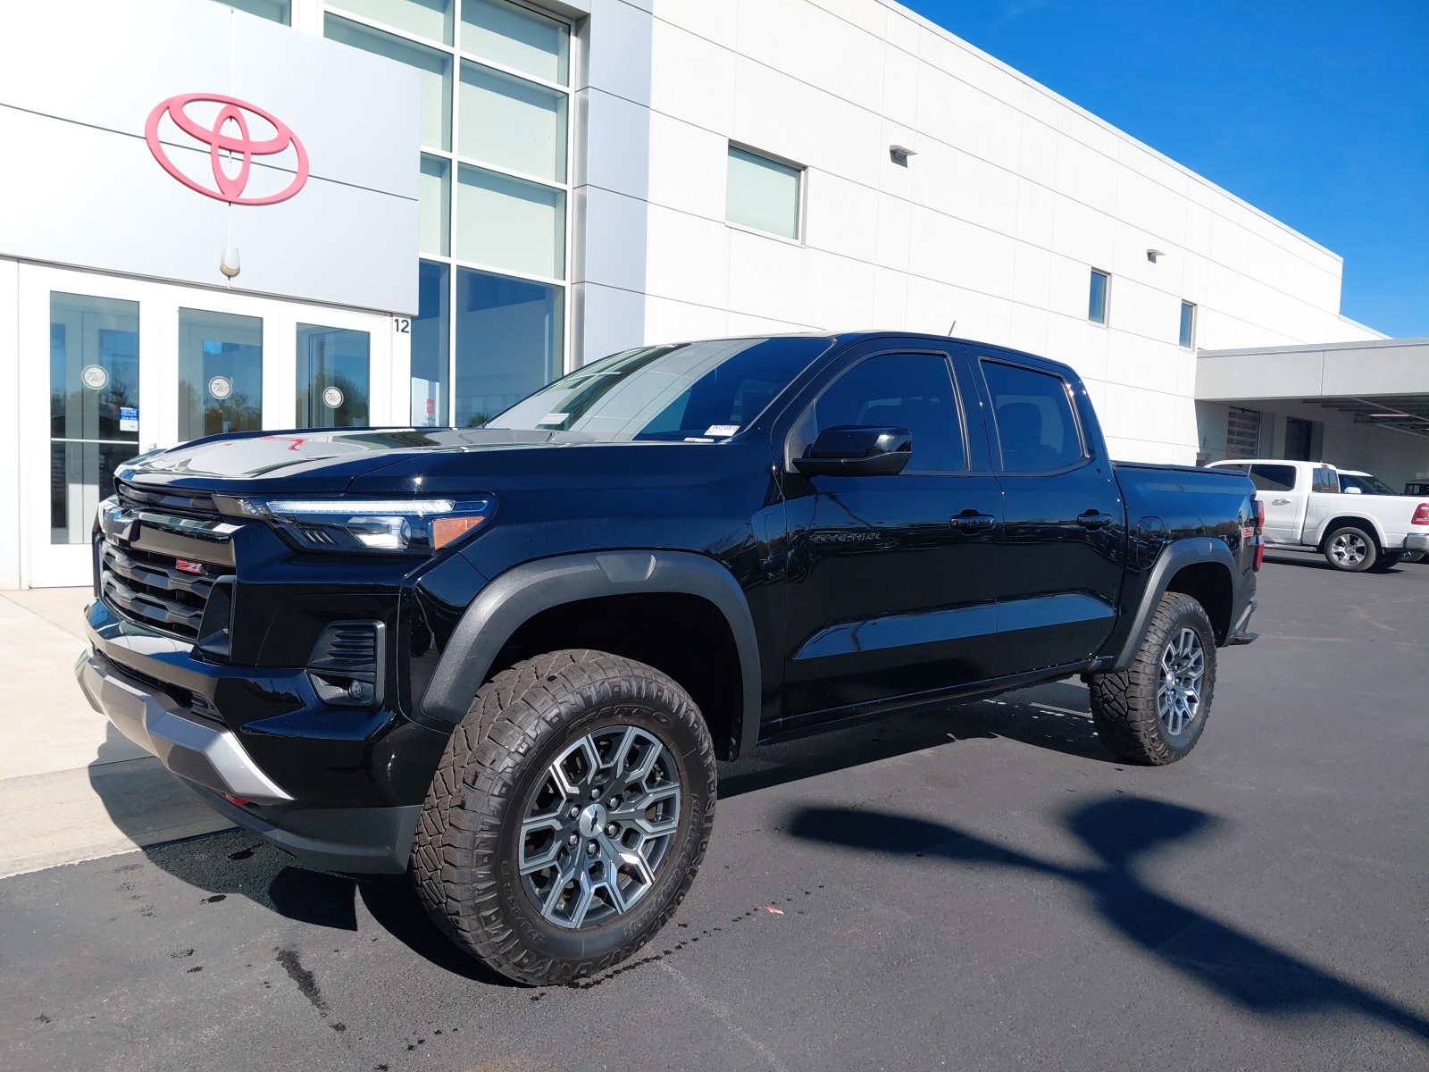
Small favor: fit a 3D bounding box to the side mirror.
[{"bbox_3d":[0.411,-0.255,3.042,0.210,0.170,0.260,-1,5,-43],"label":"side mirror"}]

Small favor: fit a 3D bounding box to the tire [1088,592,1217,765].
[{"bbox_3d":[2.086,0.665,4.886,0.800,0.800,0.275,-1,5,-43],"label":"tire"}]

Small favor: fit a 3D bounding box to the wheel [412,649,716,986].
[{"bbox_3d":[-0.357,0.705,2.637,0.800,0.800,0.280,-1,5,-44],"label":"wheel"}]

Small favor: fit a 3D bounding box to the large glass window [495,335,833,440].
[{"bbox_3d":[-0.271,-0.525,3.686,1.400,0.130,0.780,7,38,47],"label":"large glass window"}]

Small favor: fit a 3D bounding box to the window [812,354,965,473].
[{"bbox_3d":[0.574,-0.440,3.430,0.900,0.450,0.070,-1,-16,-43],"label":"window"}]

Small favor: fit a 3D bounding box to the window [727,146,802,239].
[{"bbox_3d":[0.822,-5.185,15.671,1.700,1.200,0.120,-1,4,-44],"label":"window"}]

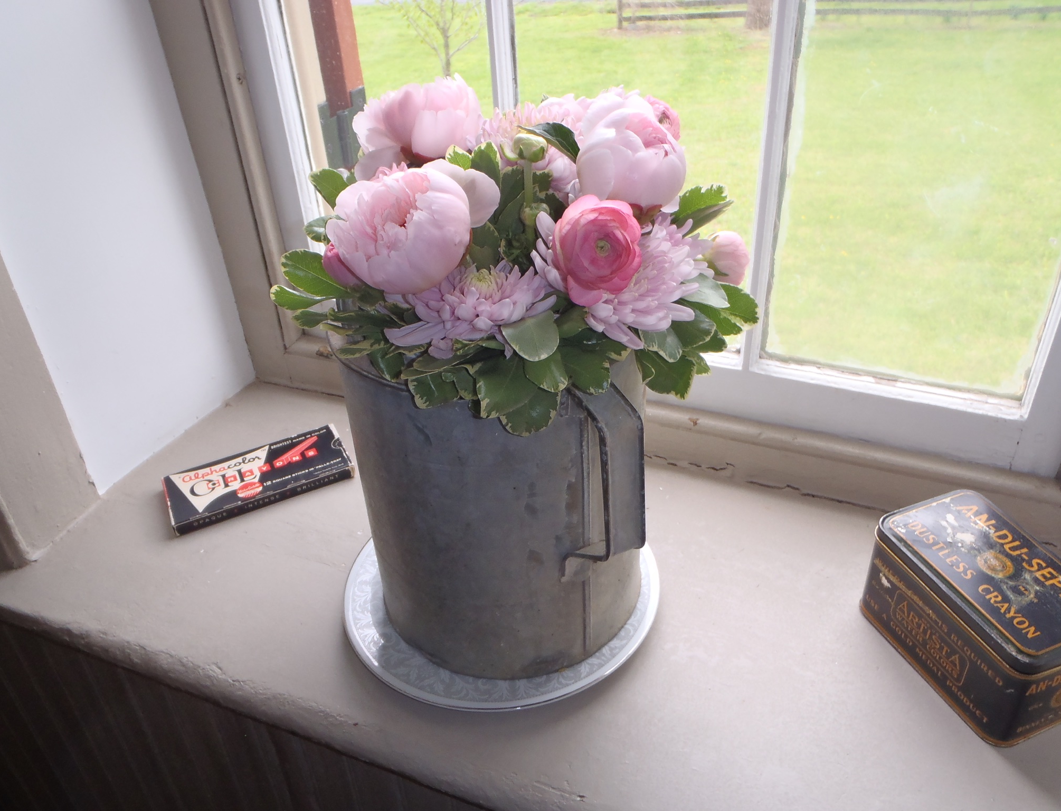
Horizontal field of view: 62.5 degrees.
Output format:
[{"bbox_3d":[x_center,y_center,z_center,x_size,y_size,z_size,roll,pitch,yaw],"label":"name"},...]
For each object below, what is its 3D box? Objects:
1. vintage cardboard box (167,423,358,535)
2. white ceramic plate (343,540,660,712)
[{"bbox_3d":[-0.215,0.057,0.693,0.137,0.010,0.065,-18,36,-20],"label":"vintage cardboard box"},{"bbox_3d":[-0.018,0.120,0.573,0.204,0.018,0.204,-3,34,2],"label":"white ceramic plate"}]

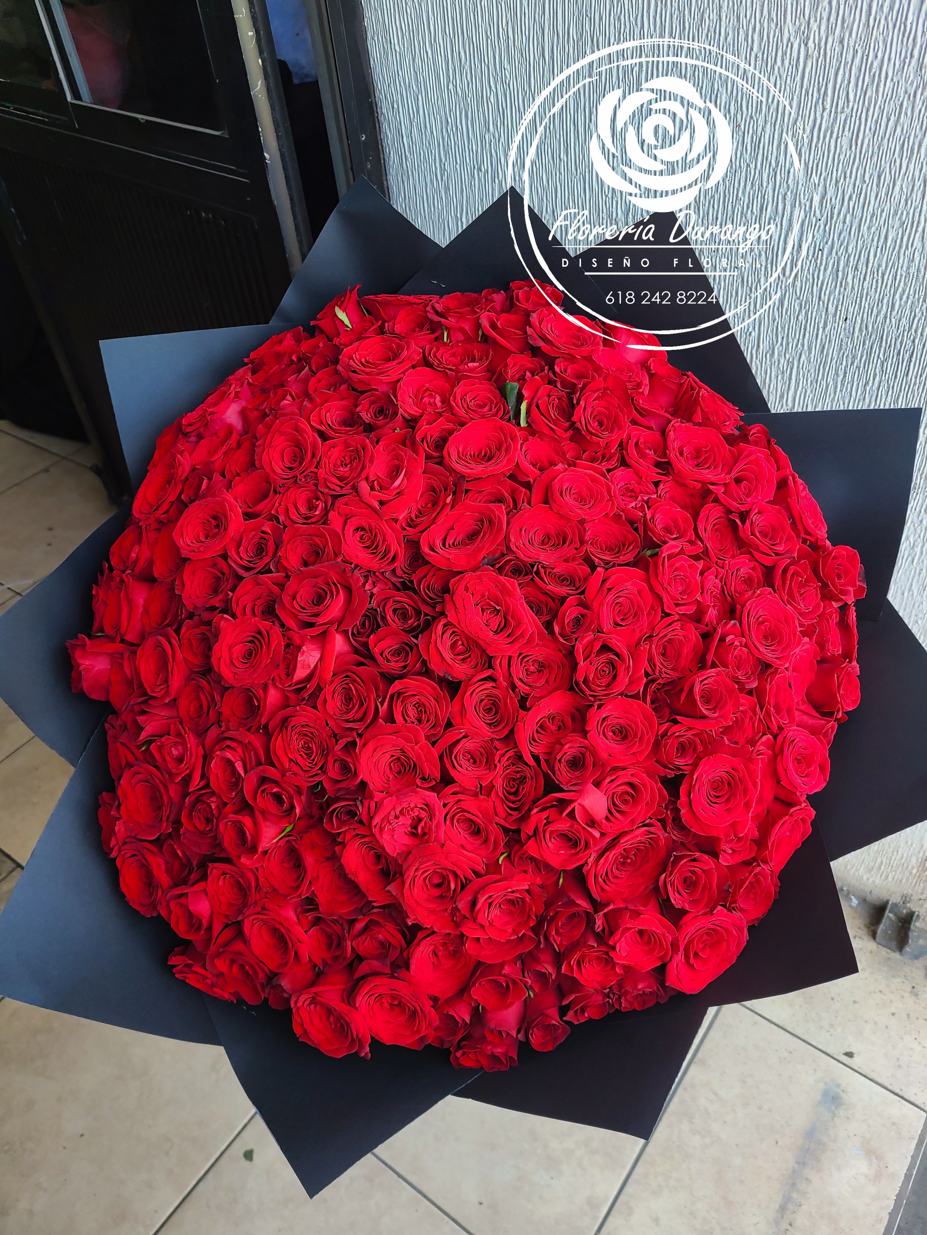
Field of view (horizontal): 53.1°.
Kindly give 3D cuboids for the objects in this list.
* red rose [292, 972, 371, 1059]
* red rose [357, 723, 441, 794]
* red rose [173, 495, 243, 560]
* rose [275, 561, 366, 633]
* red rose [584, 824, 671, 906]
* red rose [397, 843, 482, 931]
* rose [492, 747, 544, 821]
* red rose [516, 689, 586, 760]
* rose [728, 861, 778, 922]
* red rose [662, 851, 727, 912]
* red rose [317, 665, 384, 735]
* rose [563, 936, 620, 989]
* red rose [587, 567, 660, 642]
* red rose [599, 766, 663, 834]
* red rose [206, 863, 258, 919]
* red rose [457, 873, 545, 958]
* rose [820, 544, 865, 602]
[{"bbox_3d":[-0.119,0.359,0.838,0.071,0.071,0.052,3,8,11],"label":"red rose"},{"bbox_3d":[-0.052,0.120,0.785,0.064,0.045,0.064,-2,76,10],"label":"red rose"},{"bbox_3d":[-0.247,-0.088,0.900,0.068,0.050,0.068,26,78,31],"label":"red rose"},{"bbox_3d":[-0.117,-0.016,0.766,0.070,0.052,0.070,0,78,4],"label":"rose"},{"bbox_3d":[0.129,0.194,0.727,0.069,0.069,0.052,0,-3,-3],"label":"red rose"},{"bbox_3d":[-0.021,0.237,0.800,0.073,0.057,0.073,0,62,-1],"label":"red rose"},{"bbox_3d":[0.042,0.129,0.718,0.045,0.041,0.051,0,83,0],"label":"rose"},{"bbox_3d":[0.068,0.084,0.726,0.055,0.044,0.055,0,81,0],"label":"red rose"},{"bbox_3d":[0.242,0.230,0.776,0.052,0.052,0.042,0,12,-22],"label":"rose"},{"bbox_3d":[0.206,0.242,0.850,0.061,0.047,0.061,0,72,-2],"label":"red rose"},{"bbox_3d":[-0.100,0.072,0.812,0.059,0.044,0.059,0,81,7],"label":"red rose"},{"bbox_3d":[0.114,0.308,0.835,0.052,0.052,0.041,-4,14,3],"label":"rose"},{"bbox_3d":[0.146,-0.012,0.851,0.069,0.051,0.069,5,72,-14],"label":"red rose"},{"bbox_3d":[0.145,0.163,0.820,0.059,0.046,0.059,0,74,0],"label":"red rose"},{"bbox_3d":[-0.190,0.224,0.760,0.046,0.046,0.036,0,0,9],"label":"red rose"},{"bbox_3d":[0.029,0.232,0.721,0.066,0.049,0.066,0,77,2],"label":"red rose"},{"bbox_3d":[0.402,-0.046,0.985,0.058,0.058,0.050,-42,15,-33],"label":"rose"}]

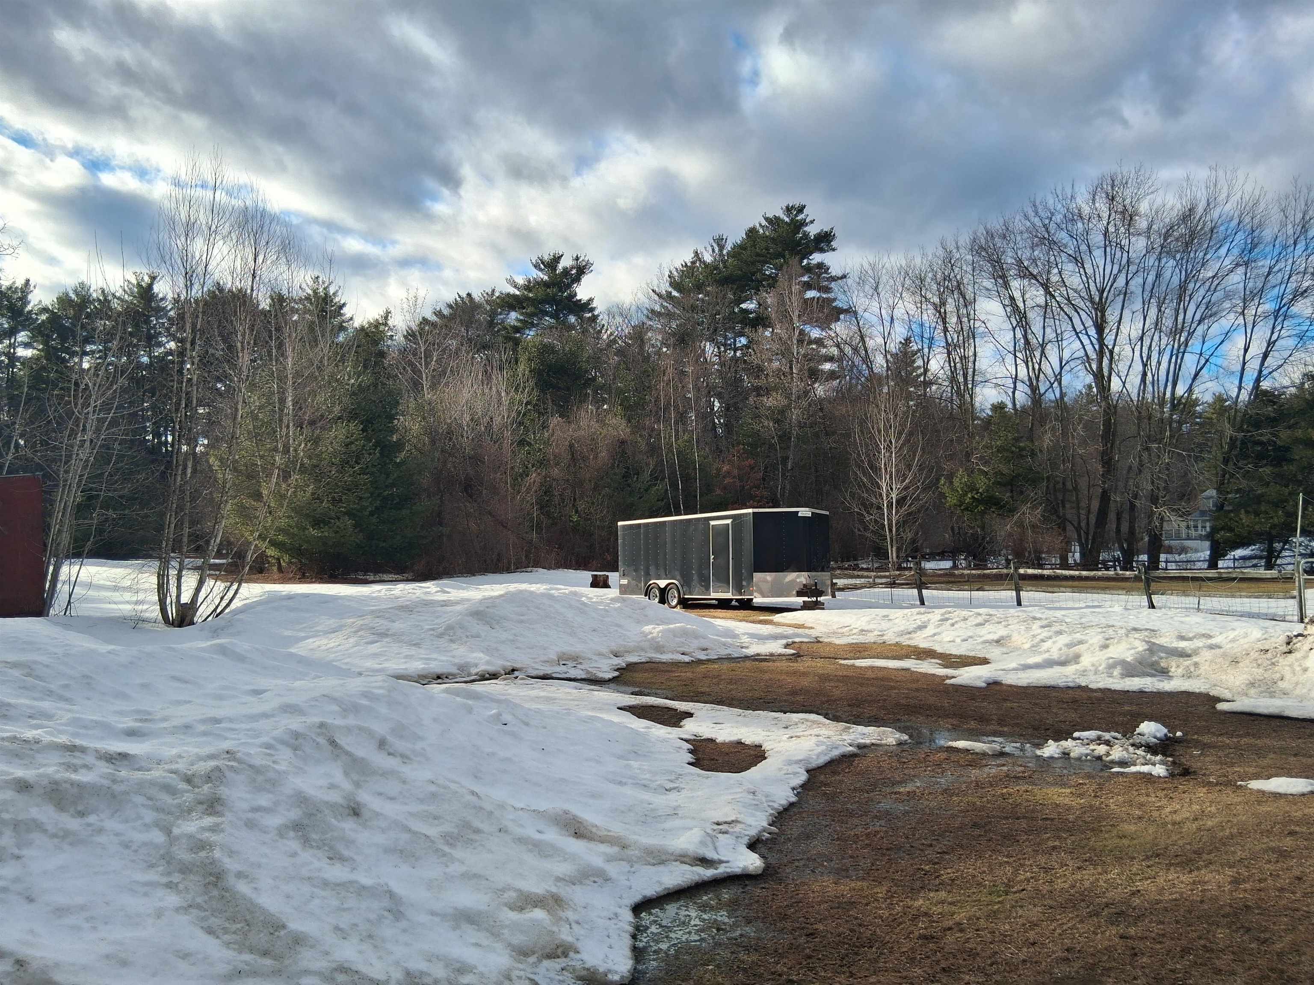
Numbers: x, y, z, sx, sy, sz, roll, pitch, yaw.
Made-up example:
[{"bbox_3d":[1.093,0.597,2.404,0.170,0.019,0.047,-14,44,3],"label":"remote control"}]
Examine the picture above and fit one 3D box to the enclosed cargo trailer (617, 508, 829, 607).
[{"bbox_3d":[1.944,1.849,26.378,2.544,2.465,7.260,3,-6,-34],"label":"enclosed cargo trailer"}]

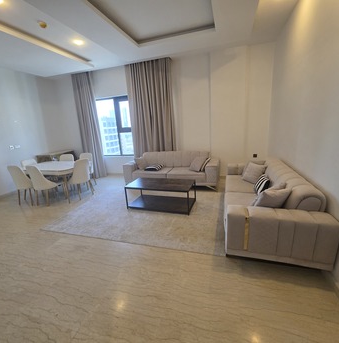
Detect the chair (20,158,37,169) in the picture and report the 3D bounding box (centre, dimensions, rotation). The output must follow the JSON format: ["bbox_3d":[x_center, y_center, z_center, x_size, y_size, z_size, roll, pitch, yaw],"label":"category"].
[{"bbox_3d":[-2.941,0.163,3.952,0.522,0.855,0.450,2,16,18],"label":"chair"}]

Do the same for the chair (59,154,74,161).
[{"bbox_3d":[-2.690,0.041,4.340,0.450,0.855,0.522,2,16,18],"label":"chair"}]

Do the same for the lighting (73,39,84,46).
[{"bbox_3d":[-1.627,-2.324,3.079,0.123,0.044,0.123,2,16,18],"label":"lighting"}]

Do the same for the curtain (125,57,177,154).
[{"bbox_3d":[-0.426,-1.227,4.511,1.218,2.900,0.145,2,16,18],"label":"curtain"}]

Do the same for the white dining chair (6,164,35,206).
[{"bbox_3d":[-2.903,0.255,3.609,0.450,0.855,0.507,2,16,21],"label":"white dining chair"}]

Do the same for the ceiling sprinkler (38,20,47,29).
[{"bbox_3d":[-1.853,-2.142,2.505,0.105,0.050,0.105,1,17,16],"label":"ceiling sprinkler"}]

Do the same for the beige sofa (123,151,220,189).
[{"bbox_3d":[0.075,-0.083,4.317,2.218,0.768,0.841,2,16,18],"label":"beige sofa"}]

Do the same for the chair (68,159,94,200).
[{"bbox_3d":[-1.973,0.160,3.739,0.522,0.855,0.450,3,17,23],"label":"chair"}]

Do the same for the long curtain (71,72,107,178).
[{"bbox_3d":[-2.308,-1.278,5.077,0.609,2.944,0.145,2,16,18],"label":"long curtain"}]

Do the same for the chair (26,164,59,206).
[{"bbox_3d":[-2.485,0.262,3.487,0.450,0.855,0.507,3,17,23],"label":"chair"}]

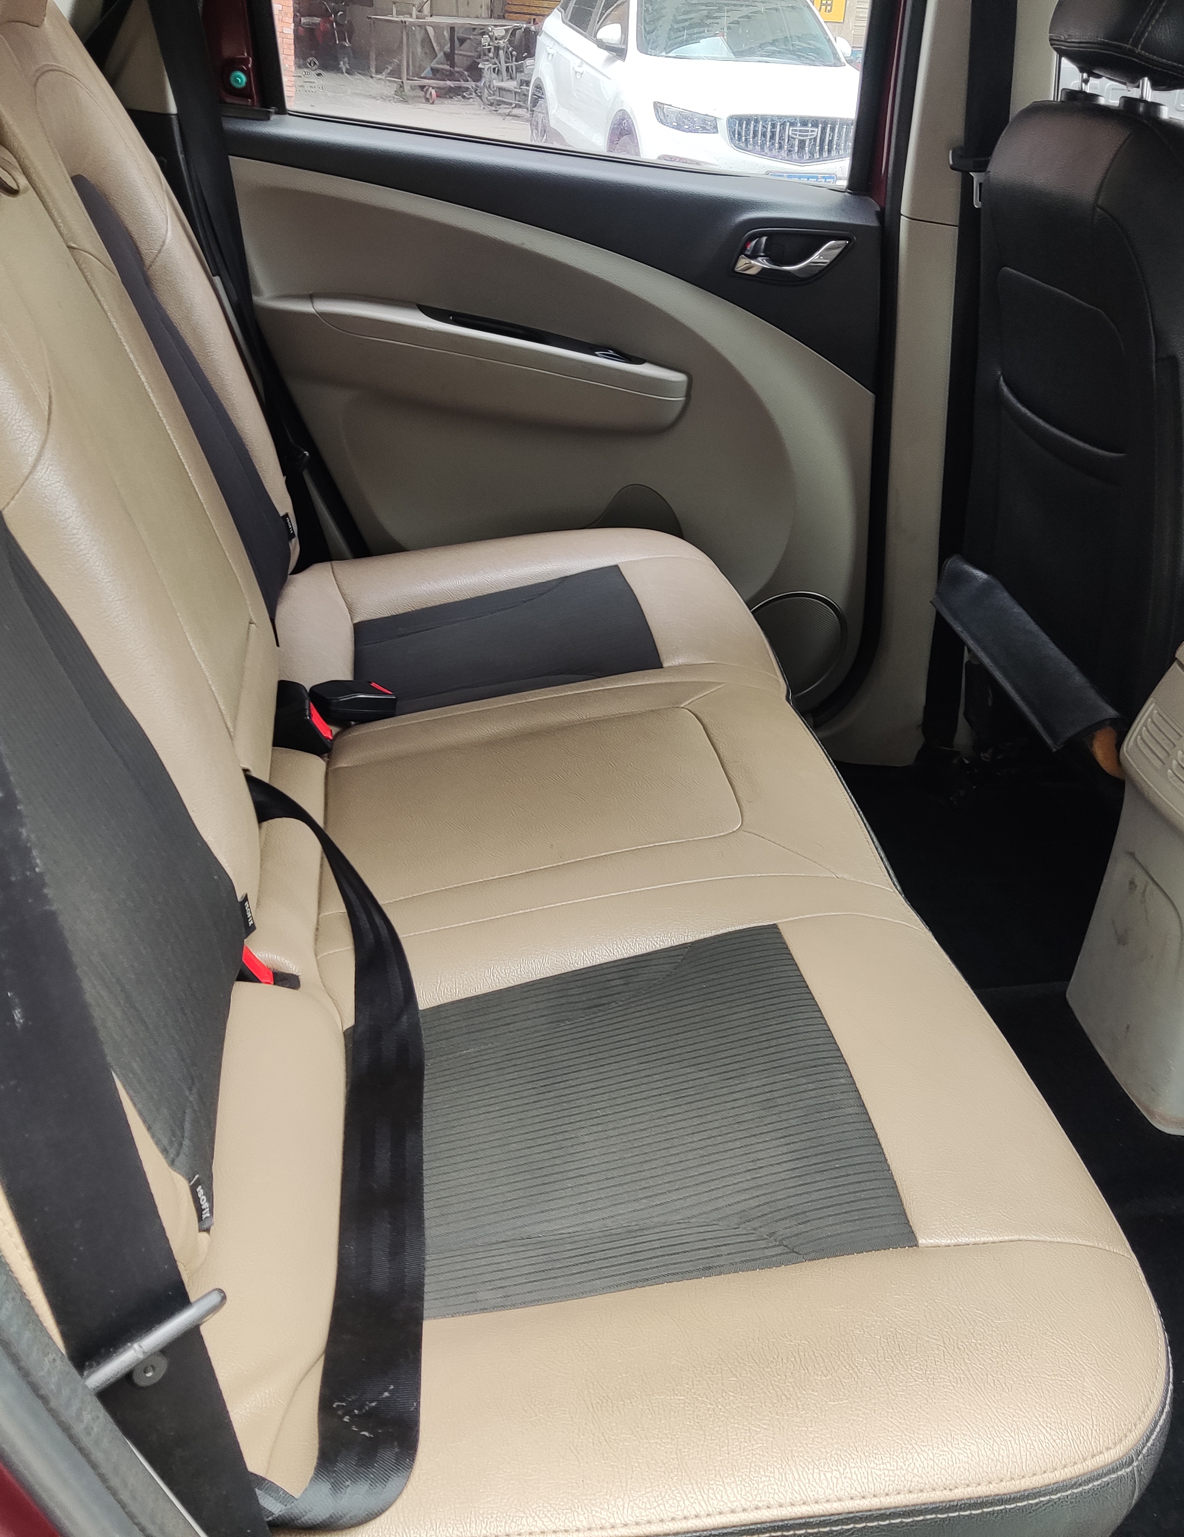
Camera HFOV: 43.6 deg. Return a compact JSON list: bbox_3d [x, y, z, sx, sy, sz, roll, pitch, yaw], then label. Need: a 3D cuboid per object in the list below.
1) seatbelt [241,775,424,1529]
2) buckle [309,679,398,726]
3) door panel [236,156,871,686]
[{"bbox_3d":[-0.176,0.146,0.931,0.135,0.075,0.700,-3,27,-6],"label":"seatbelt"},{"bbox_3d":[-0.220,-0.059,1.367,0.082,0.036,0.045,-3,27,-6],"label":"buckle"},{"bbox_3d":[-0.020,-0.385,1.843,0.770,0.690,0.110,-3,27,-6],"label":"door panel"}]

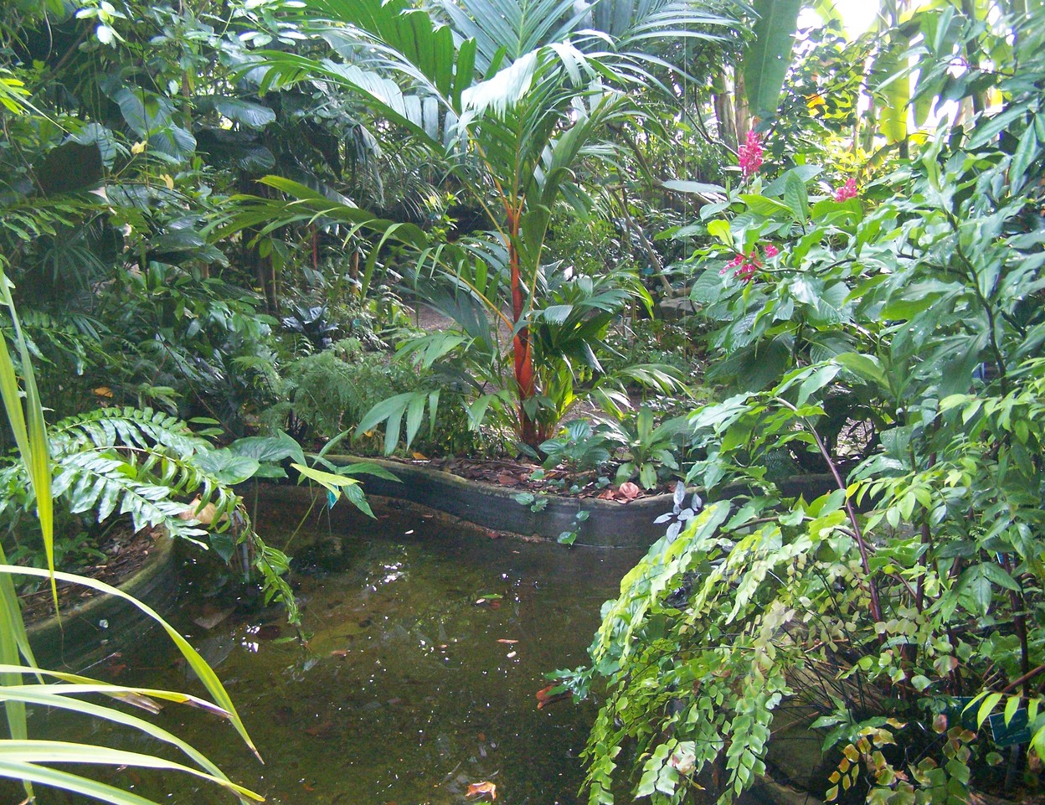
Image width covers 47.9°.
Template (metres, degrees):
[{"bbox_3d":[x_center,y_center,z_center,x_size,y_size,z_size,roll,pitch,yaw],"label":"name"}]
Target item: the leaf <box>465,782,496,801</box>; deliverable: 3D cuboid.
[{"bbox_3d":[-0.108,1.018,3.082,0.085,0.020,0.060,-1,12,0],"label":"leaf"}]

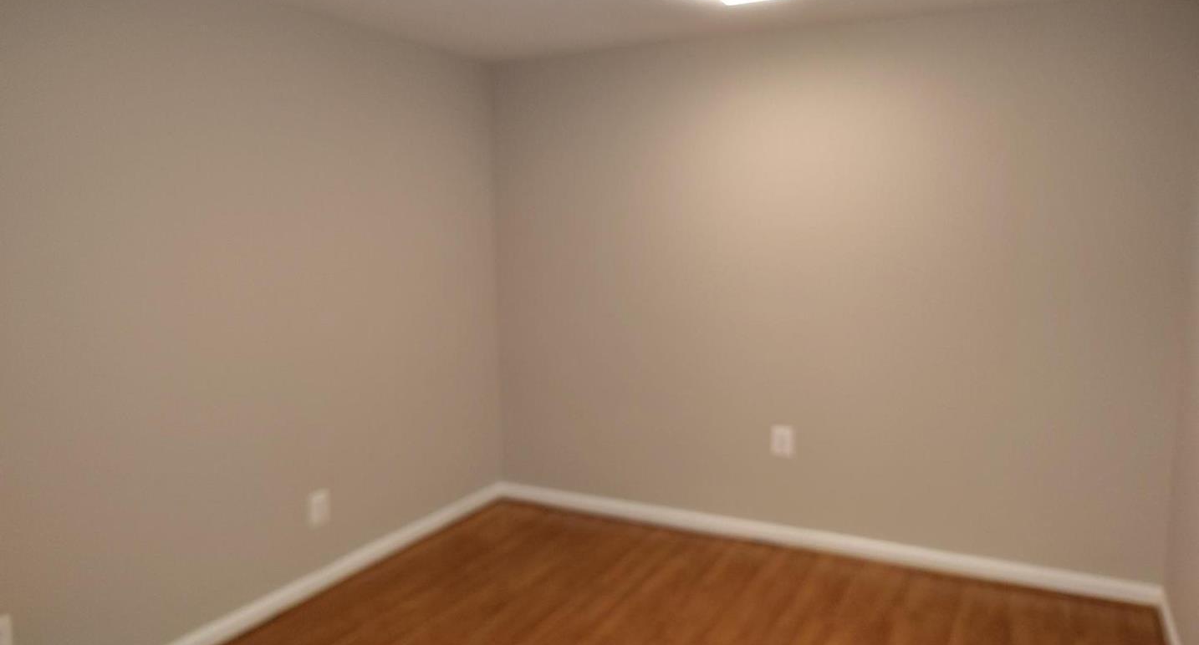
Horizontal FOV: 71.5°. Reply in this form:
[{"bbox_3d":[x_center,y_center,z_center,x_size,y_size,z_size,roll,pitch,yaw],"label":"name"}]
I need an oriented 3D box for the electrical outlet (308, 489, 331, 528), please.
[{"bbox_3d":[-1.036,0.688,3.088,0.012,0.122,0.080,3,8,28],"label":"electrical outlet"}]

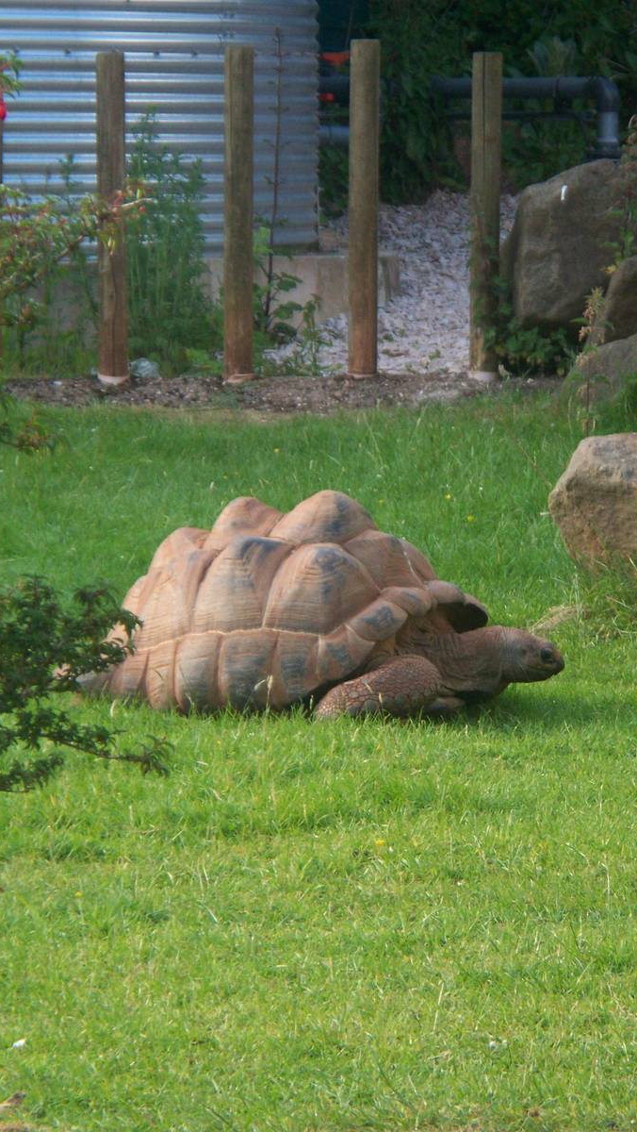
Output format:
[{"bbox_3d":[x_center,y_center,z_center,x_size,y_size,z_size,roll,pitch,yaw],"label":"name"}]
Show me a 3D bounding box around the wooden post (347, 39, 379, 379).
[{"bbox_3d":[0.157,-1.225,26.867,0.098,1.166,0.098,0,3,0],"label":"wooden post"}]

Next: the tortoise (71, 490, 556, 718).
[{"bbox_3d":[0.027,0.085,18.658,1.220,0.530,0.760,1,4,25],"label":"tortoise"}]

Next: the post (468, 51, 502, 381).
[{"bbox_3d":[0.579,-1.205,26.968,0.098,1.138,0.098,1,3,0],"label":"post"}]

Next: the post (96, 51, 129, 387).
[{"bbox_3d":[-0.703,-1.181,26.618,0.098,1.139,0.098,0,3,0],"label":"post"}]

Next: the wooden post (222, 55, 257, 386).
[{"bbox_3d":[-0.271,-1.202,26.768,0.098,1.157,0.098,0,3,0],"label":"wooden post"}]

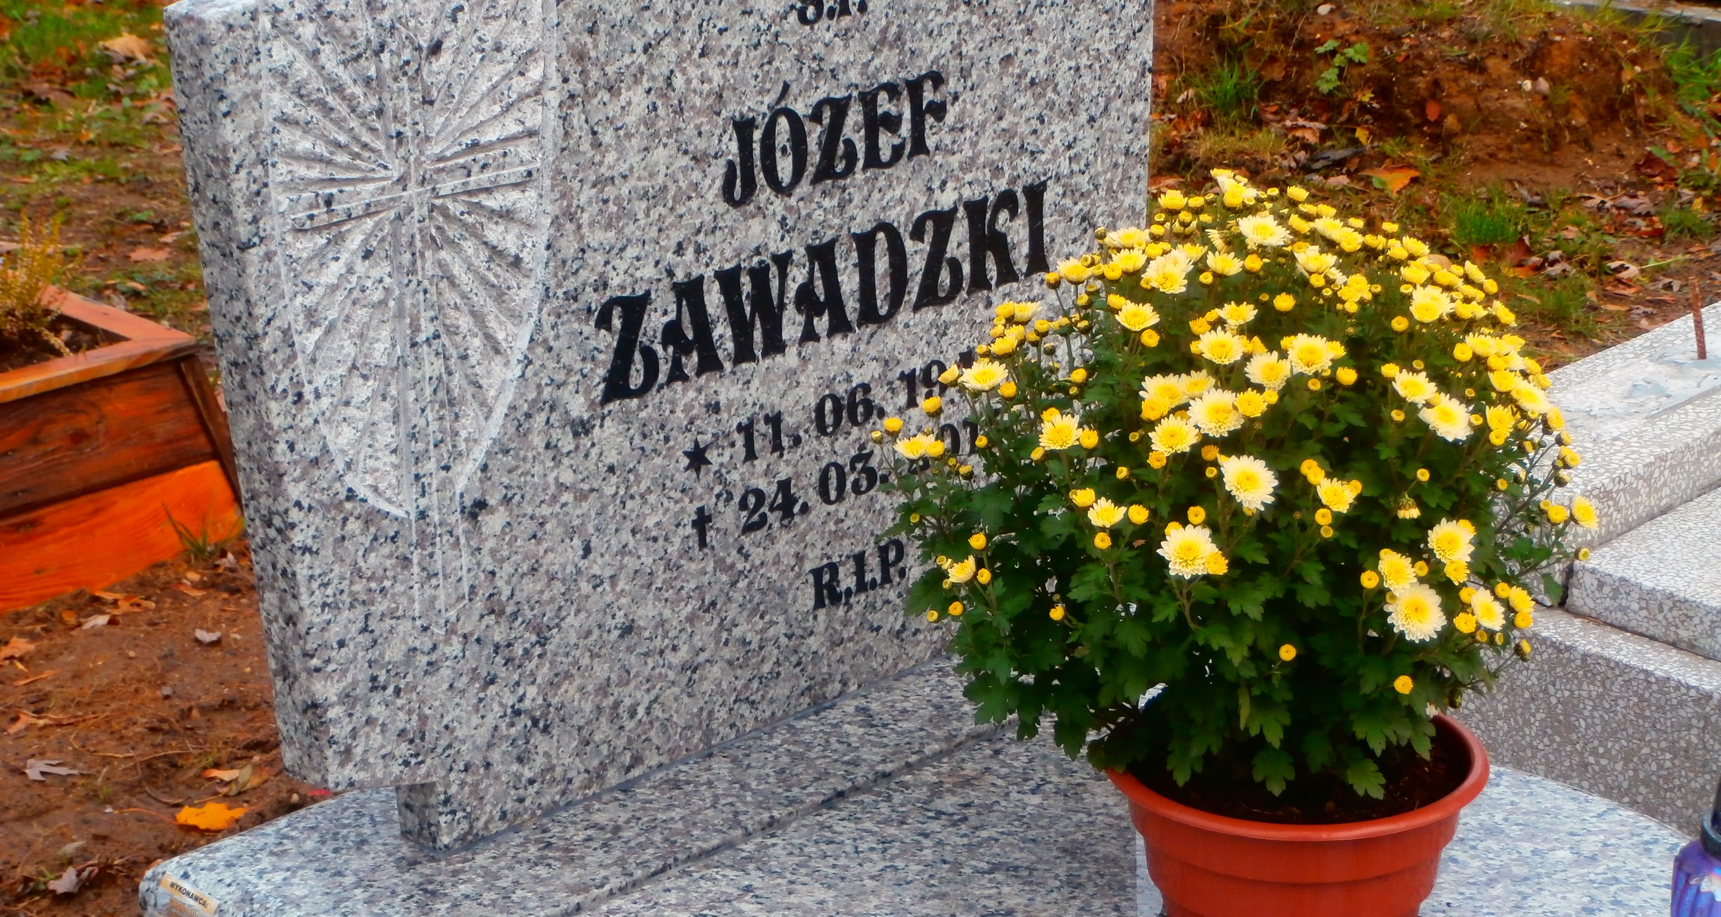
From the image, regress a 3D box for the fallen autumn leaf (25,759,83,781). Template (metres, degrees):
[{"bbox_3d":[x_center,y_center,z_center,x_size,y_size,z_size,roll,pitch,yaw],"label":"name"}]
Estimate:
[{"bbox_3d":[-0.836,0.318,3.500,0.058,0.012,0.045,0,21,0],"label":"fallen autumn leaf"}]

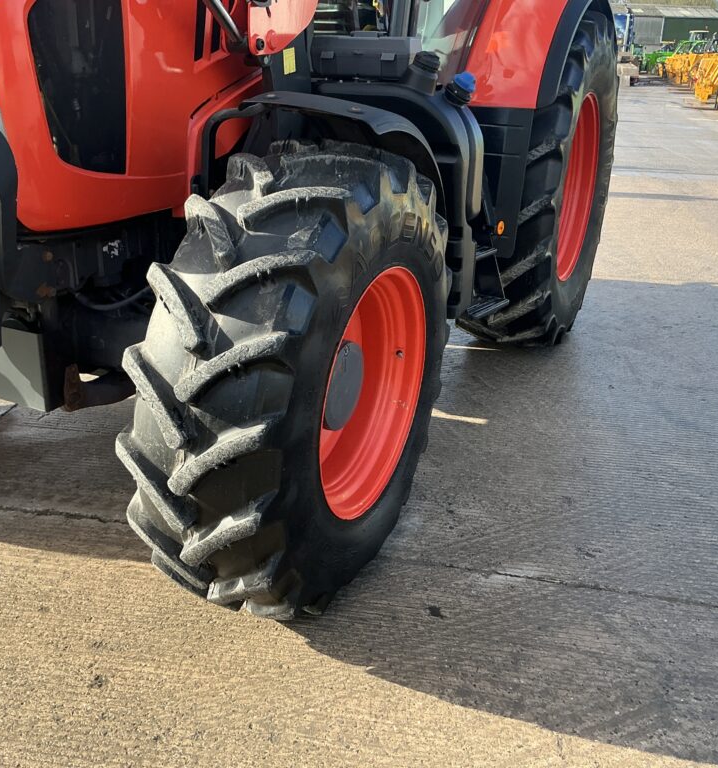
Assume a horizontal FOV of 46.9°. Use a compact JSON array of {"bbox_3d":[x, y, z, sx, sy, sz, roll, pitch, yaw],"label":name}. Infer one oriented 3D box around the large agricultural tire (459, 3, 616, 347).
[{"bbox_3d":[1.008,-1.140,4.684,0.610,1.770,1.790,11,25,22],"label":"large agricultural tire"}]

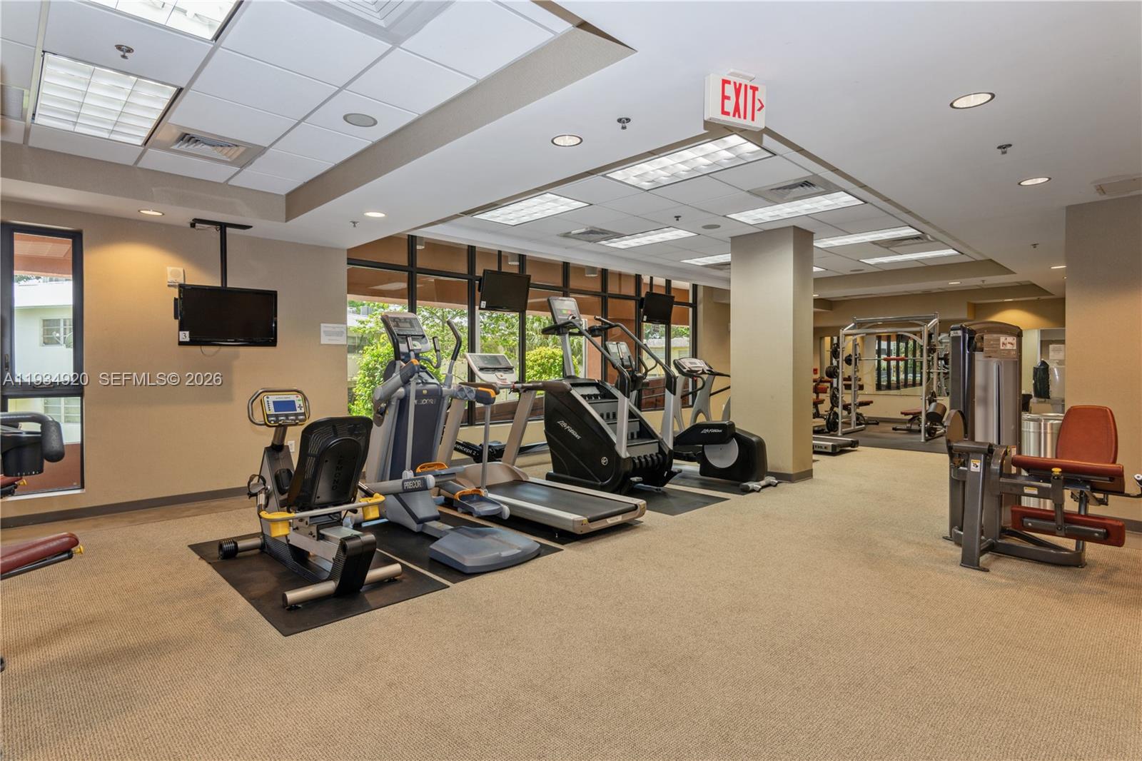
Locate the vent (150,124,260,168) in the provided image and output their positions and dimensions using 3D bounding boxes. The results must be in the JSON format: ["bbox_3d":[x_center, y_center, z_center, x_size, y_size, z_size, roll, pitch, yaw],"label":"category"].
[{"bbox_3d":[-2.568,-1.648,4.248,0.610,0.050,0.610,-1,1,-44],"label":"vent"}]

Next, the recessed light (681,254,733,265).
[{"bbox_3d":[2.193,-1.734,8.515,0.590,0.060,1.200,-1,1,-44],"label":"recessed light"}]

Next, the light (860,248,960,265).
[{"bbox_3d":[4.806,-1.746,8.536,0.590,0.060,1.200,-1,1,-44],"label":"light"}]

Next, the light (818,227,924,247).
[{"bbox_3d":[3.511,-1.724,7.272,0.590,0.060,1.200,-1,1,-44],"label":"light"}]

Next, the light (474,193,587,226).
[{"bbox_3d":[-0.401,-1.690,5.983,0.590,0.060,1.200,-1,1,-44],"label":"light"}]

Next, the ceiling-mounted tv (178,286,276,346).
[{"bbox_3d":[-3.106,-0.576,5.481,0.800,0.520,0.090,-1,1,-44],"label":"ceiling-mounted tv"}]

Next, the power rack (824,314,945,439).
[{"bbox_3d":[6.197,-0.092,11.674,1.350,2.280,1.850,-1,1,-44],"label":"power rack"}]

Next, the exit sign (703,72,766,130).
[{"bbox_3d":[0.753,-1.267,2.756,0.303,0.193,0.045,-1,1,-23],"label":"exit sign"}]

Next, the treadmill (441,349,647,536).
[{"bbox_3d":[-0.378,0.437,5.490,0.840,1.440,2.120,-1,1,-44],"label":"treadmill"}]

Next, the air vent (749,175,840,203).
[{"bbox_3d":[1.987,-1.688,5.349,0.600,0.050,0.600,-1,1,-44],"label":"air vent"}]

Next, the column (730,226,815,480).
[{"bbox_3d":[2.370,-0.292,7.117,0.540,2.830,0.770,-1,1,-44],"label":"column"}]

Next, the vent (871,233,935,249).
[{"bbox_3d":[4.142,-1.724,7.471,0.600,0.050,0.600,-1,1,-44],"label":"vent"}]

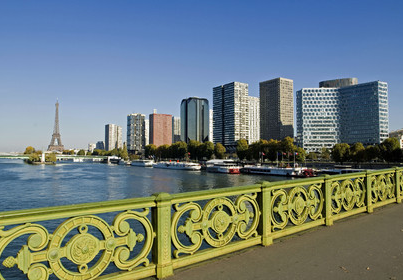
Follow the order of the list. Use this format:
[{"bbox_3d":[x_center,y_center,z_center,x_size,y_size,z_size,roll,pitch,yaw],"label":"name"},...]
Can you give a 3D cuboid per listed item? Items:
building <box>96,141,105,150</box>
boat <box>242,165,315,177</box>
[{"bbox_3d":[-386.000,35.670,1249.710,28.000,59.000,28.000,2,-3,-35],"label":"building"},{"bbox_3d":[44.400,18.710,198.340,8.500,5.800,50.000,2,-3,-35],"label":"boat"}]

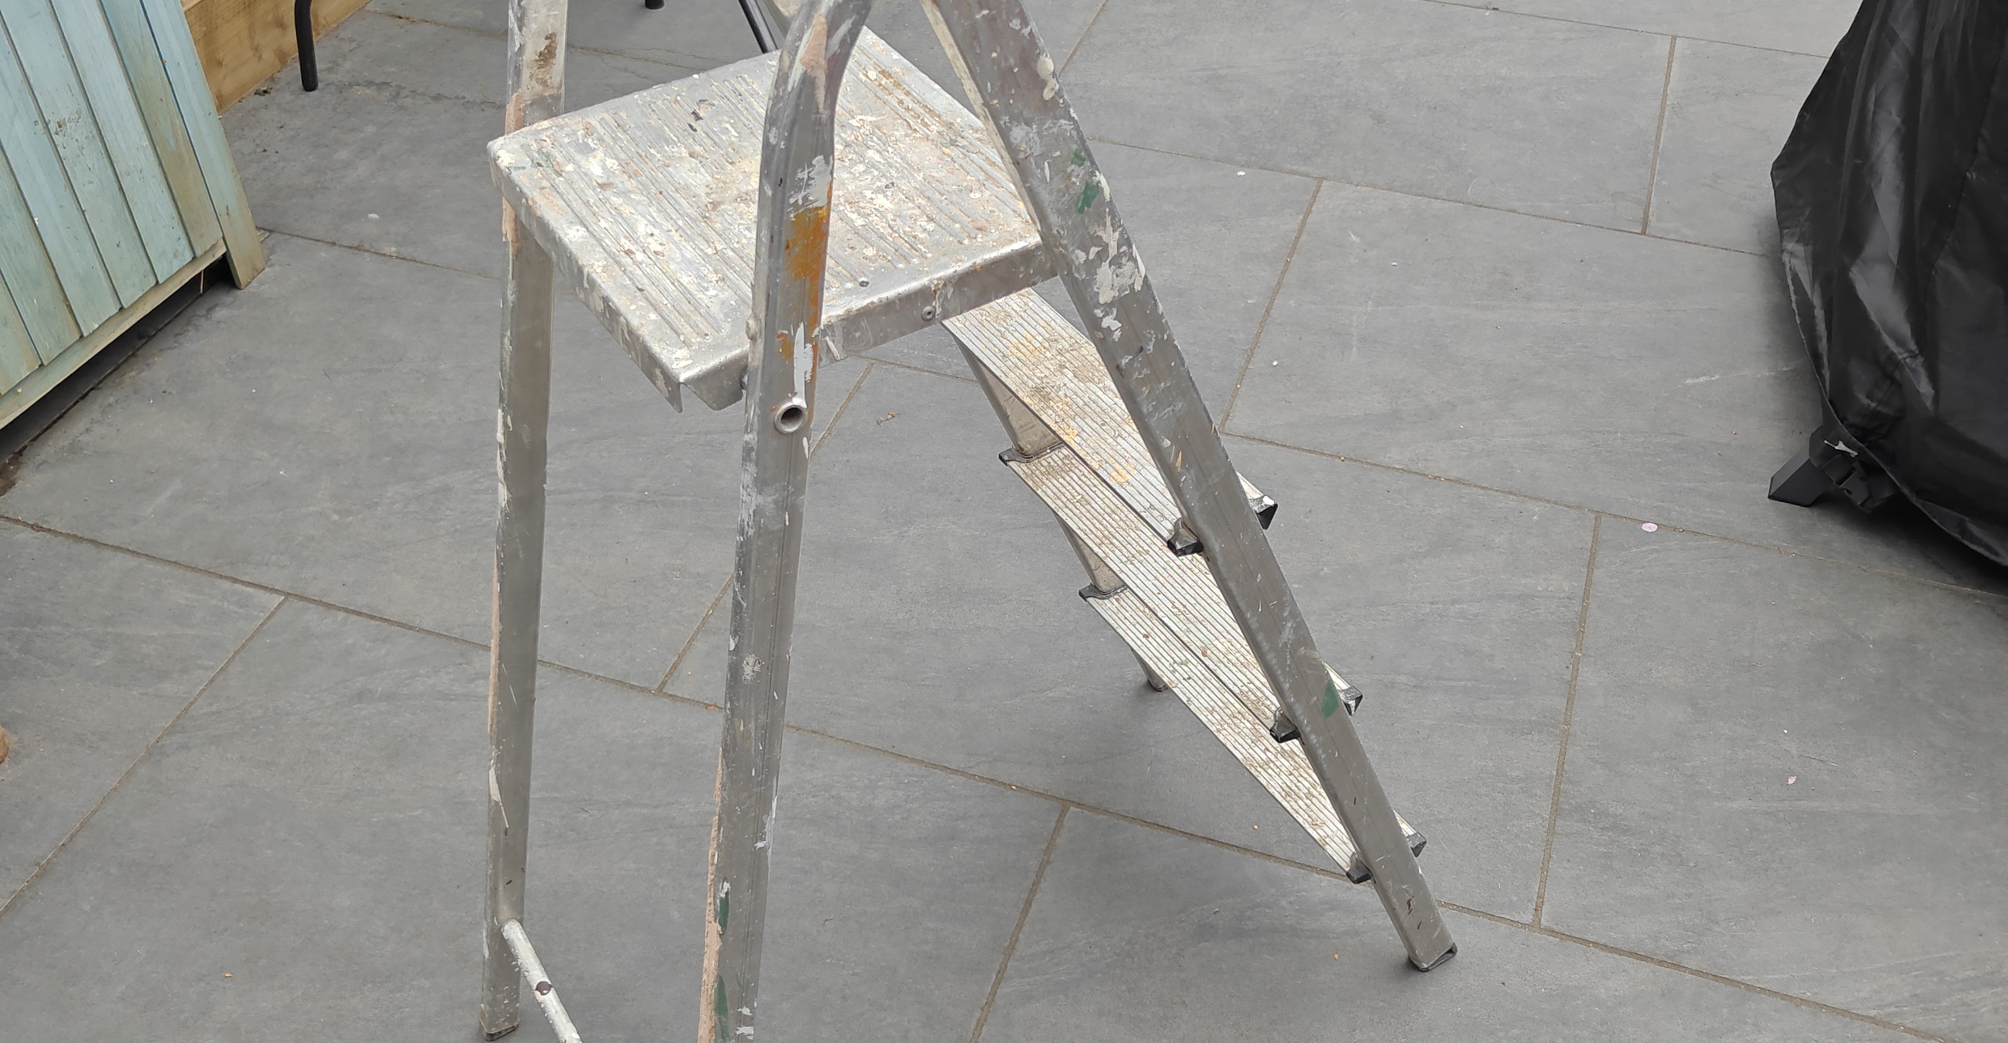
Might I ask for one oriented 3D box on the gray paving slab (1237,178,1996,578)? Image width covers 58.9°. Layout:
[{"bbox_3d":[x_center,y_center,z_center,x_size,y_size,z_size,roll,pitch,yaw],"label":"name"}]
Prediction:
[{"bbox_3d":[0.795,-0.195,2.273,0.900,0.022,0.600,13,45,14],"label":"gray paving slab"}]

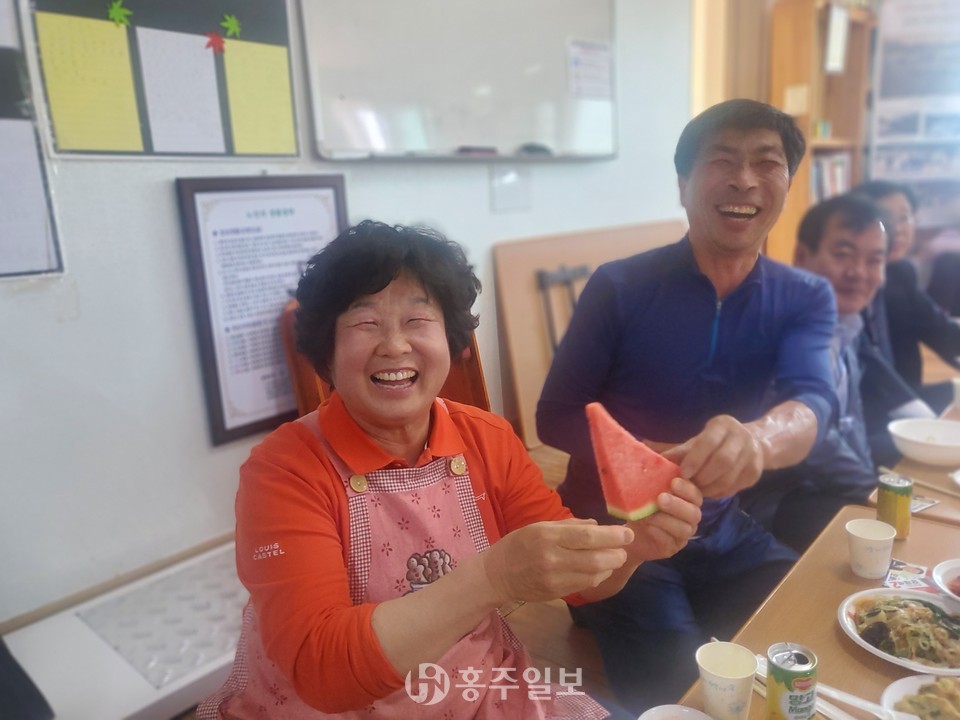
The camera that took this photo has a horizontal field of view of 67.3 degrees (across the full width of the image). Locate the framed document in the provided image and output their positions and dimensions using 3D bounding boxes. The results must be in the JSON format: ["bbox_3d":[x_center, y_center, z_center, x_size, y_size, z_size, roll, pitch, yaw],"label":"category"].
[{"bbox_3d":[-0.537,-0.153,1.985,0.025,0.684,0.490,10,18,44],"label":"framed document"}]

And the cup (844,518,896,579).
[{"bbox_3d":[0.627,0.307,1.162,0.071,0.074,0.071,-3,13,1],"label":"cup"}]

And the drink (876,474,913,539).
[{"bbox_3d":[0.731,0.261,1.274,0.053,0.104,0.053,-3,13,0],"label":"drink"}]

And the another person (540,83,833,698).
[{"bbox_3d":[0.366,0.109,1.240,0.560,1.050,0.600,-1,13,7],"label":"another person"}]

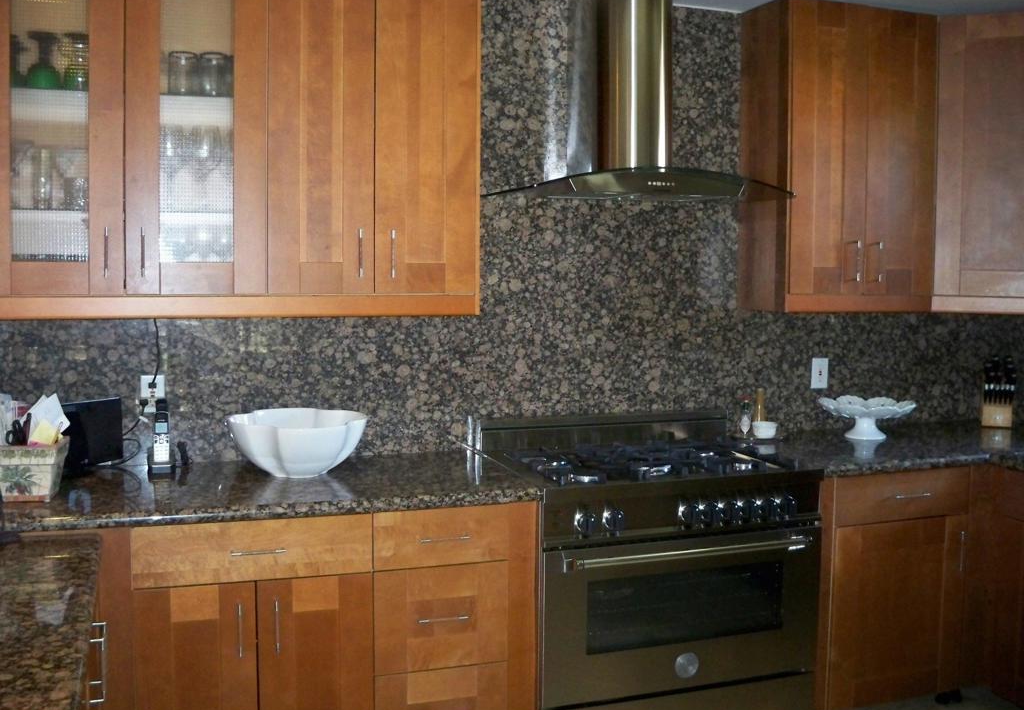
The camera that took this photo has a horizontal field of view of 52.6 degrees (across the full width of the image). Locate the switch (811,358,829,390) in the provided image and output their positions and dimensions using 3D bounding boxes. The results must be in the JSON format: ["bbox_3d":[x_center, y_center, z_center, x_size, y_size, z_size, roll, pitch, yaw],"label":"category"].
[{"bbox_3d":[1.153,0.070,3.860,0.074,0.114,0.010,-1,4,-20],"label":"switch"}]

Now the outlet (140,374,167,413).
[{"bbox_3d":[-1.058,0.118,3.055,0.070,0.112,0.010,-1,4,-20],"label":"outlet"}]

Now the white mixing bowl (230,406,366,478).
[{"bbox_3d":[-0.608,0.257,2.955,0.390,0.155,0.390,-1,4,-20],"label":"white mixing bowl"}]

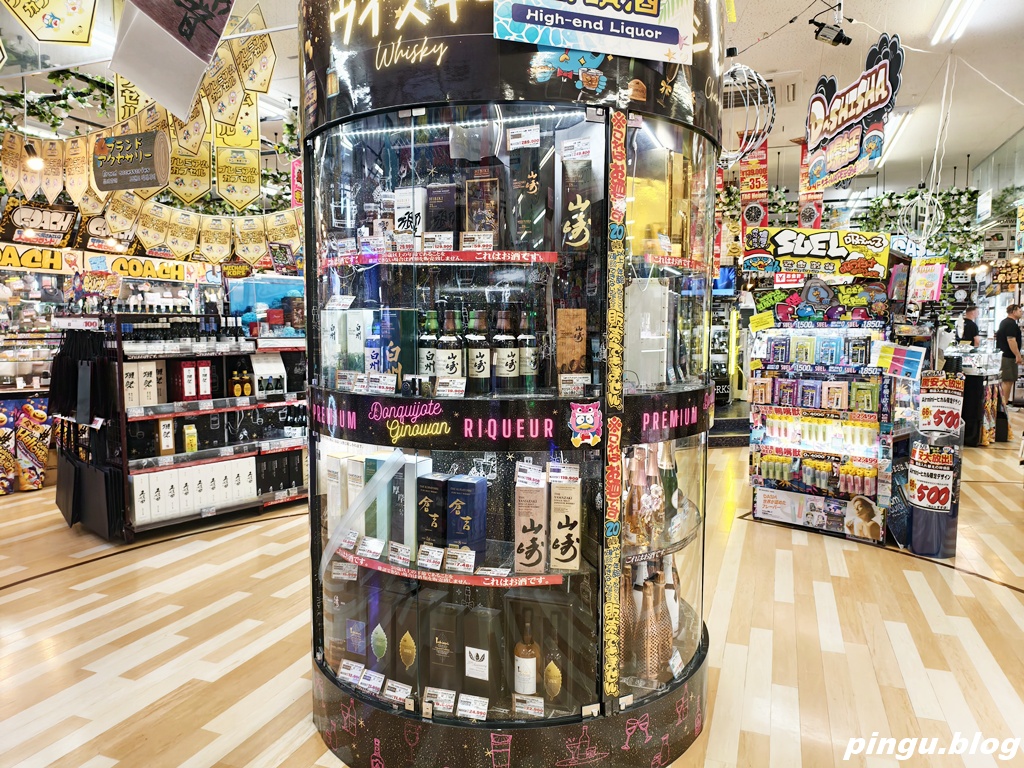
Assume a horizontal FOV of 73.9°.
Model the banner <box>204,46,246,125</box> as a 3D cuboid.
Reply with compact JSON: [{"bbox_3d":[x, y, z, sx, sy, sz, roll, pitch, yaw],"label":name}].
[{"bbox_3d":[-1.440,-1.470,3.407,0.265,0.390,0.008,-21,-5,32],"label":"banner"}]

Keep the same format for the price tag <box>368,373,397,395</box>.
[{"bbox_3d":[-0.452,-0.002,2.369,0.105,0.071,0.005,2,-11,19],"label":"price tag"}]

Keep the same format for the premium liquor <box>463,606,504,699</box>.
[{"bbox_3d":[-0.095,0.902,2.280,0.093,0.277,0.089,2,5,23],"label":"premium liquor"}]

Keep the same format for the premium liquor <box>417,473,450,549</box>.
[{"bbox_3d":[-0.252,0.447,2.278,0.091,0.276,0.091,2,5,22],"label":"premium liquor"}]

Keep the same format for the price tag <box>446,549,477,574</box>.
[{"bbox_3d":[-0.173,0.594,2.287,0.104,0.072,0.005,1,-17,14],"label":"price tag"}]

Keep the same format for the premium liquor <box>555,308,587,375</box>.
[{"bbox_3d":[0.191,-0.107,2.211,0.091,0.271,0.090,0,6,0],"label":"premium liquor"}]

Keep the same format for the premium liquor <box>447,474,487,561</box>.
[{"bbox_3d":[-0.152,0.472,2.346,0.101,0.289,0.100,2,5,19],"label":"premium liquor"}]

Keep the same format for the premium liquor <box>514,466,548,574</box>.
[{"bbox_3d":[0.063,0.456,2.178,0.091,0.274,0.092,1,4,7],"label":"premium liquor"}]

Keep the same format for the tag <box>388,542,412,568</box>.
[{"bbox_3d":[-0.377,0.571,2.288,0.088,0.070,0.010,4,1,29],"label":"tag"}]

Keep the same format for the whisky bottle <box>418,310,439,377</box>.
[{"bbox_3d":[-0.279,-0.112,2.374,0.084,0.286,0.084,0,5,-7],"label":"whisky bottle"}]

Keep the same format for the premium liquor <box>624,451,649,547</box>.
[{"bbox_3d":[0.453,0.405,2.427,0.097,0.337,0.097,1,5,11],"label":"premium liquor"}]

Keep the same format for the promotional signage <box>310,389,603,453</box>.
[{"bbox_3d":[-0.324,0.110,2.261,1.210,0.164,0.275,2,6,26],"label":"promotional signage"}]

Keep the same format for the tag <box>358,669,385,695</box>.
[{"bbox_3d":[-0.509,1.082,2.475,0.102,0.069,0.005,3,-23,32],"label":"tag"}]

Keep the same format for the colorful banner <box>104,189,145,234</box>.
[{"bbox_3d":[-3.437,-1.534,6.050,0.272,0.400,0.010,24,5,-2],"label":"colorful banner"}]

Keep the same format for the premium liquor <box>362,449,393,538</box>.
[{"bbox_3d":[-0.450,0.428,2.409,0.099,0.333,0.090,3,7,32],"label":"premium liquor"}]

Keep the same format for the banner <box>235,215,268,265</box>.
[{"bbox_3d":[-2.278,-1.255,5.950,0.283,0.422,0.012,-1,4,4],"label":"banner"}]

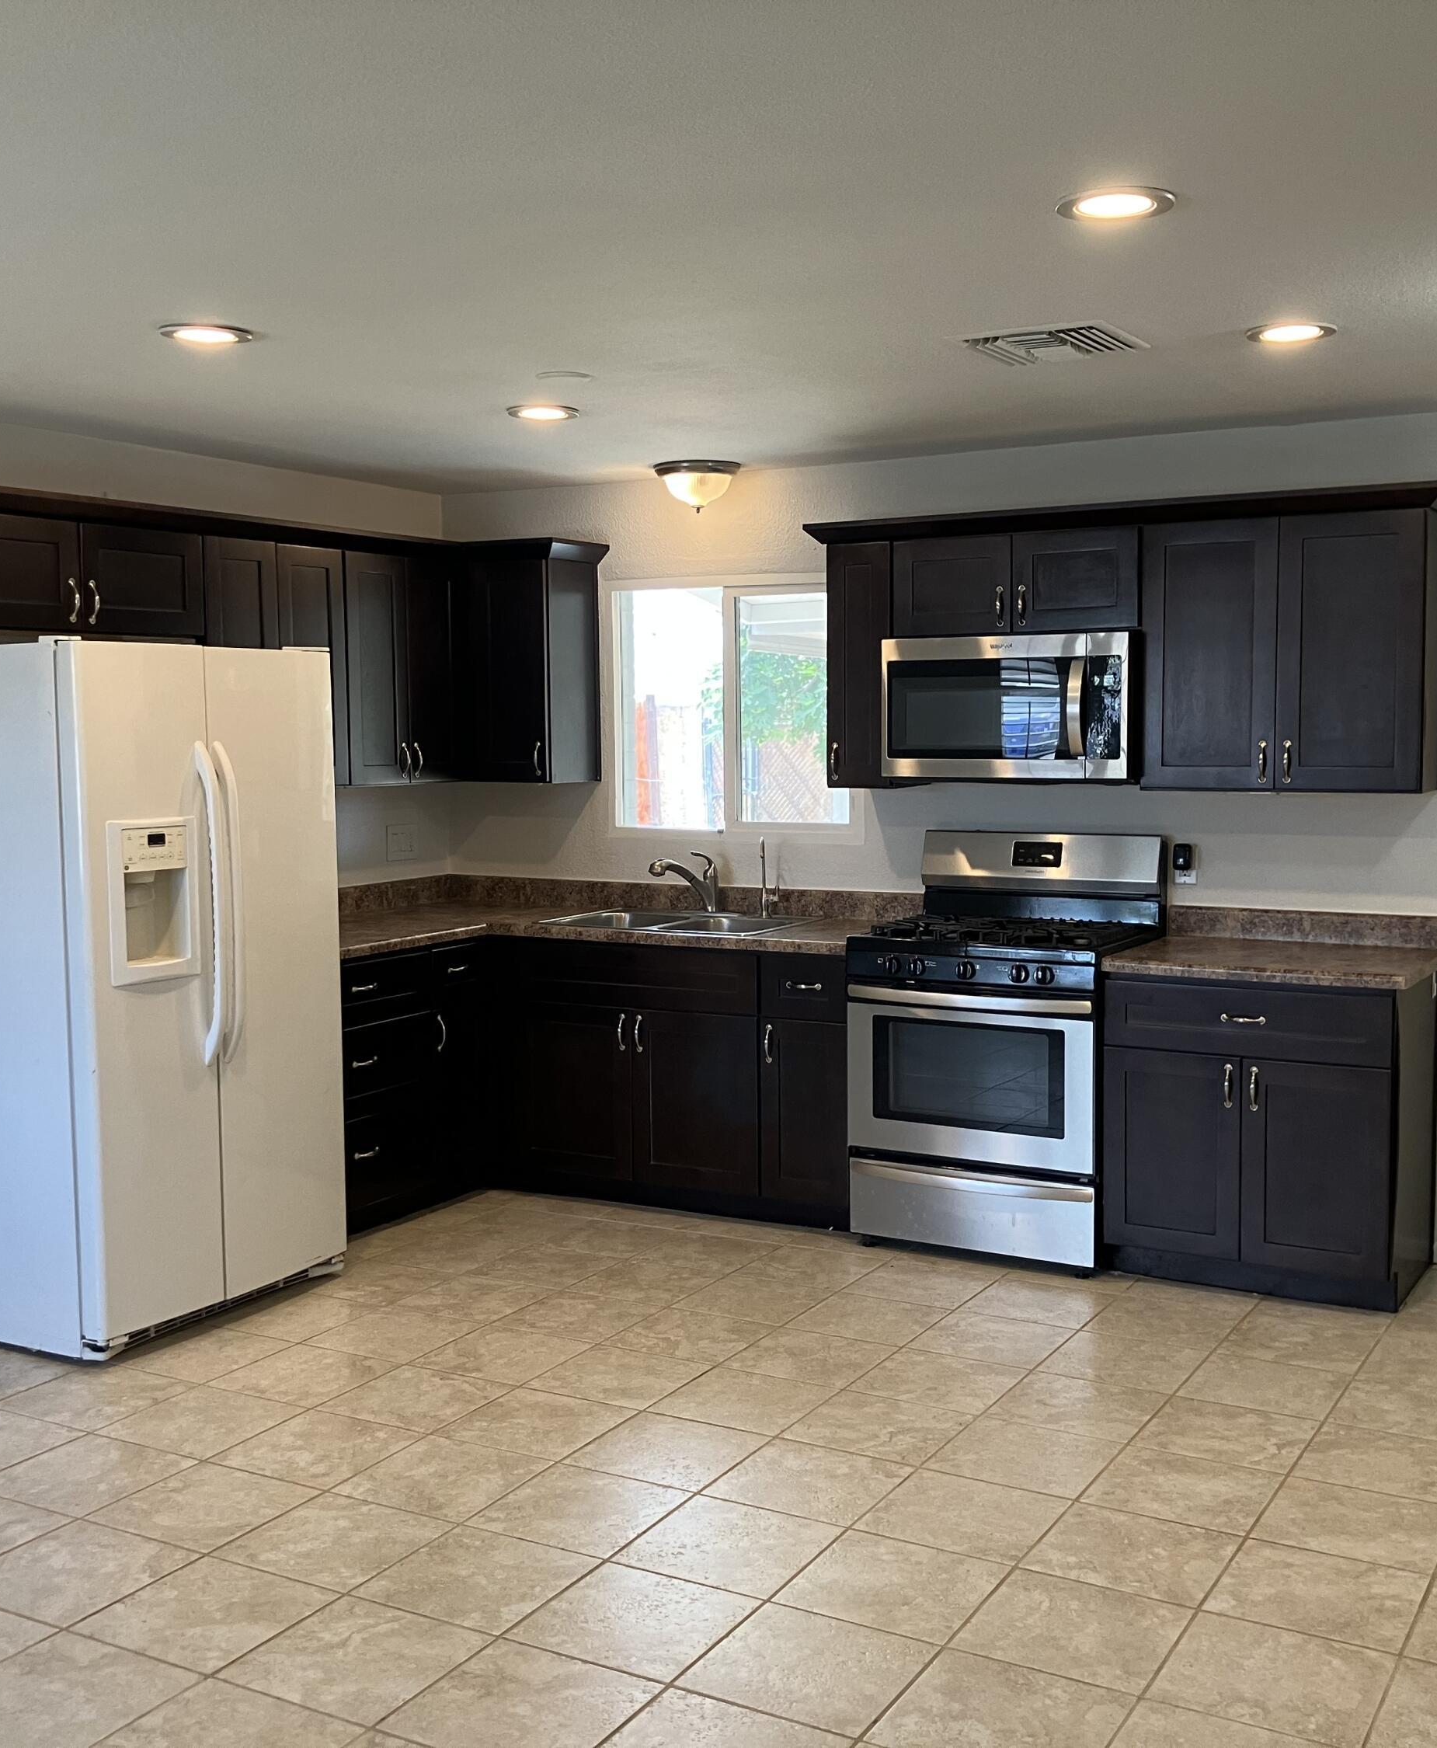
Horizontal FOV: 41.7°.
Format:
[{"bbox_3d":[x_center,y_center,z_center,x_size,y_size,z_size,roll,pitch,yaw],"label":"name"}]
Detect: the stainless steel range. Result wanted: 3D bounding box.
[{"bbox_3d":[0.862,0.500,5.612,0.762,1.208,0.683,2,5,30],"label":"stainless steel range"}]

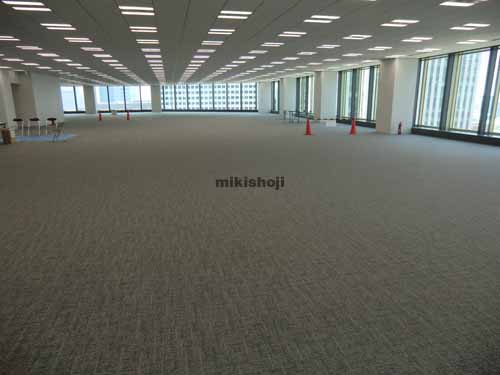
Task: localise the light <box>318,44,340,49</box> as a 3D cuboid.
[{"bbox_3d":[2.443,-4.403,10.849,0.610,0.070,0.570,-3,15,-12],"label":"light"}]

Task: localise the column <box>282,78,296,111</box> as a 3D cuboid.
[{"bbox_3d":[3.120,-7.418,28.690,1.061,3.026,1.061,-3,15,-12],"label":"column"}]

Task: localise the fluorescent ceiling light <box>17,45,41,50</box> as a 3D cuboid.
[{"bbox_3d":[-6.757,-4.299,10.618,0.610,0.070,0.570,-3,15,-12],"label":"fluorescent ceiling light"}]

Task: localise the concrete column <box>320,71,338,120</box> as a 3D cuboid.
[{"bbox_3d":[4.729,-5.689,21.913,1.061,3.026,1.061,-3,15,-12],"label":"concrete column"}]

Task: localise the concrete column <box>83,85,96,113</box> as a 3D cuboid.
[{"bbox_3d":[-17.862,-9.838,38.537,1.061,3.026,1.061,-3,15,-12],"label":"concrete column"}]

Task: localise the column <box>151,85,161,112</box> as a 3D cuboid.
[{"bbox_3d":[-10.816,-10.266,40.068,1.061,3.026,1.061,-3,15,-12],"label":"column"}]

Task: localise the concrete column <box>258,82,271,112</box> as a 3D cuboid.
[{"bbox_3d":[1.556,-9.149,35.476,1.061,3.026,1.061,-3,15,-12],"label":"concrete column"}]

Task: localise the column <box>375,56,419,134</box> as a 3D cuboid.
[{"bbox_3d":[6.399,-3.963,15.150,1.061,3.026,1.061,-3,15,-12],"label":"column"}]

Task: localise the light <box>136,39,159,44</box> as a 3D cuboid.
[{"bbox_3d":[-2.842,-4.083,9.701,0.610,0.070,0.570,-3,15,-12],"label":"light"}]

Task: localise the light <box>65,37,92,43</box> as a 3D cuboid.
[{"bbox_3d":[-4.603,-3.976,9.318,0.610,0.070,0.570,-3,15,-12],"label":"light"}]

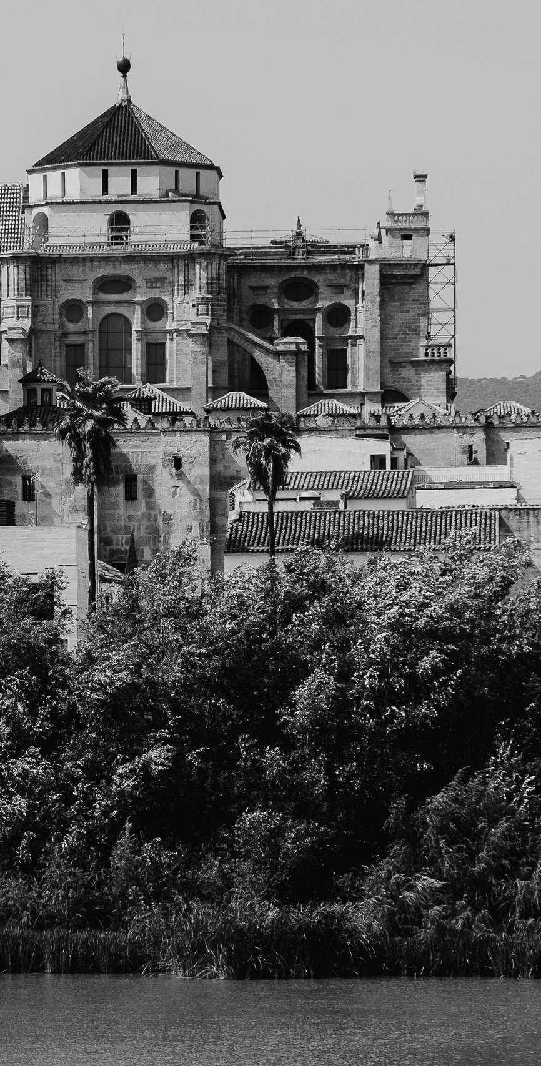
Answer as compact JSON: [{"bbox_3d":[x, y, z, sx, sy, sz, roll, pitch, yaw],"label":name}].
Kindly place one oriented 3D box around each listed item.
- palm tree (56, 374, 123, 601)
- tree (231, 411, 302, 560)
[{"bbox_3d":[-8.310,-1.270,170.000,3.200,12.600,3.200,-1,-1,1],"label":"palm tree"},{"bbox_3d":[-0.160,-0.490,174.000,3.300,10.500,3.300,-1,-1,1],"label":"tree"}]

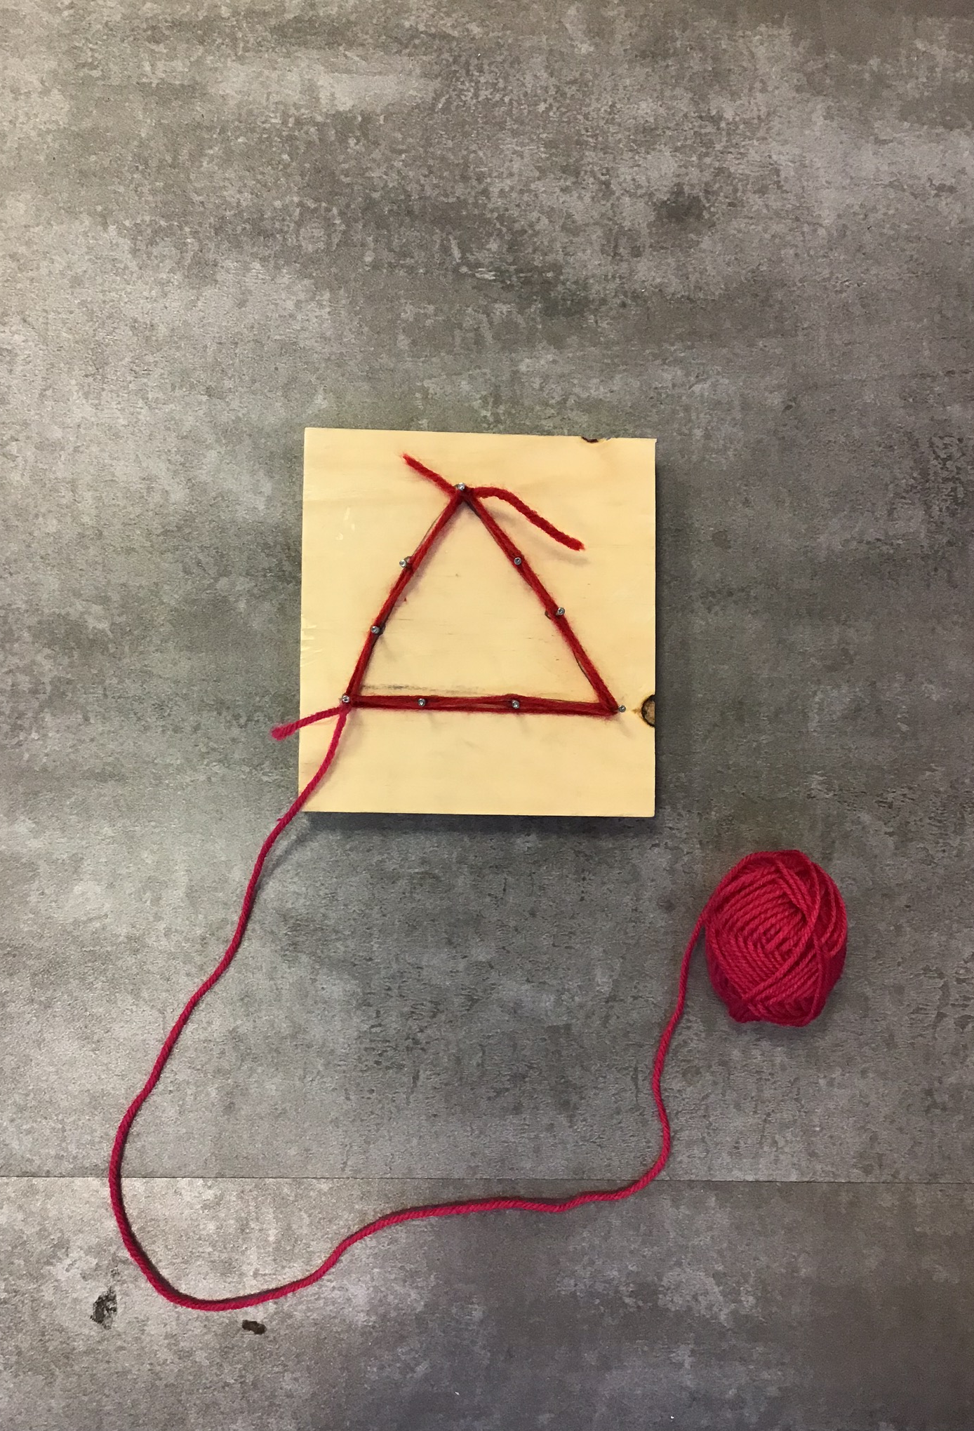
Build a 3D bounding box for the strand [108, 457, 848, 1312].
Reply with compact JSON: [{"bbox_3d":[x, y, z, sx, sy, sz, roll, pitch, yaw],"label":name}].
[{"bbox_3d":[-0.006,0.063,0.457,0.272,0.049,0.316,0,88,-1],"label":"strand"}]

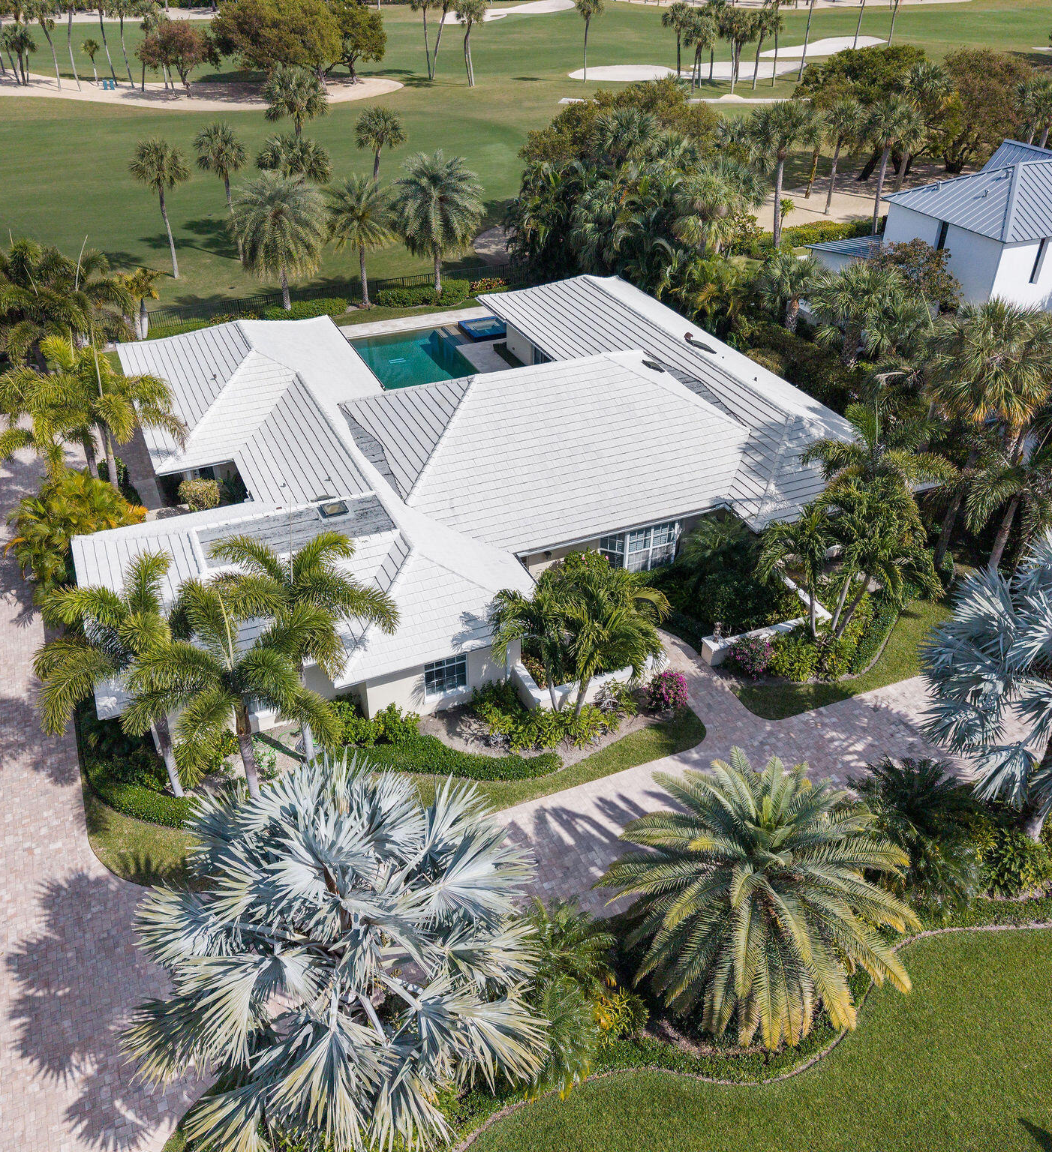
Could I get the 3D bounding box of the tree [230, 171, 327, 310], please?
[{"bbox_3d":[-13.393,-18.018,57.823,5.150,7.370,5.150,-14,36,-19],"label":"tree"}]

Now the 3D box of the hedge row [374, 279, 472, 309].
[{"bbox_3d":[-5.623,-15.781,59.934,5.300,0.960,1.300,-13,35,-19],"label":"hedge row"}]

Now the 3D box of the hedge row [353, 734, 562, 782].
[{"bbox_3d":[-1.960,4.909,28.629,5.800,0.500,1.350,0,33,0],"label":"hedge row"}]

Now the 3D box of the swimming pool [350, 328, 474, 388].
[{"bbox_3d":[-5.766,-10.183,53.577,5.620,1.200,9.150,-14,36,-19],"label":"swimming pool"}]

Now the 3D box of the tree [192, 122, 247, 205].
[{"bbox_3d":[-18.137,-23.350,65.106,3.230,8.180,3.230,-14,36,-19],"label":"tree"}]

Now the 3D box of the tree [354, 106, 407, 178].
[{"bbox_3d":[-9.523,-26.492,69.914,3.330,7.980,3.330,-14,36,-19],"label":"tree"}]

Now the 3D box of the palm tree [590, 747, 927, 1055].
[{"bbox_3d":[4.811,6.770,22.619,6.460,5.150,6.460,0,34,0],"label":"palm tree"}]

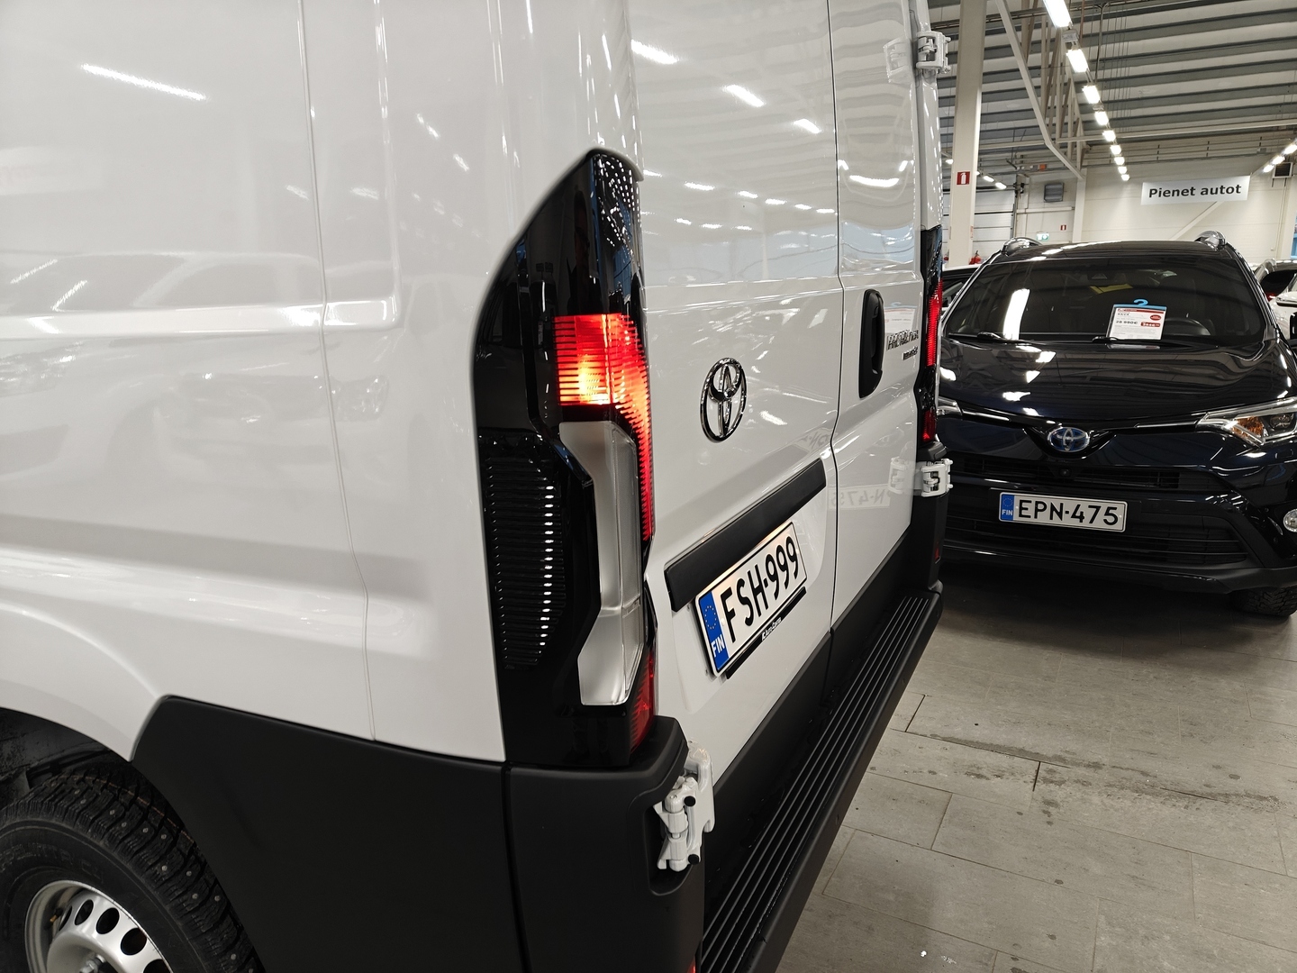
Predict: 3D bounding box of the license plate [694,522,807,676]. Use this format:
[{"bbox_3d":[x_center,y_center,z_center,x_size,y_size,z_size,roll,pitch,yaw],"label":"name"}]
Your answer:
[{"bbox_3d":[0.172,0.163,1.450,0.015,0.118,0.442,-11,8,29],"label":"license plate"}]

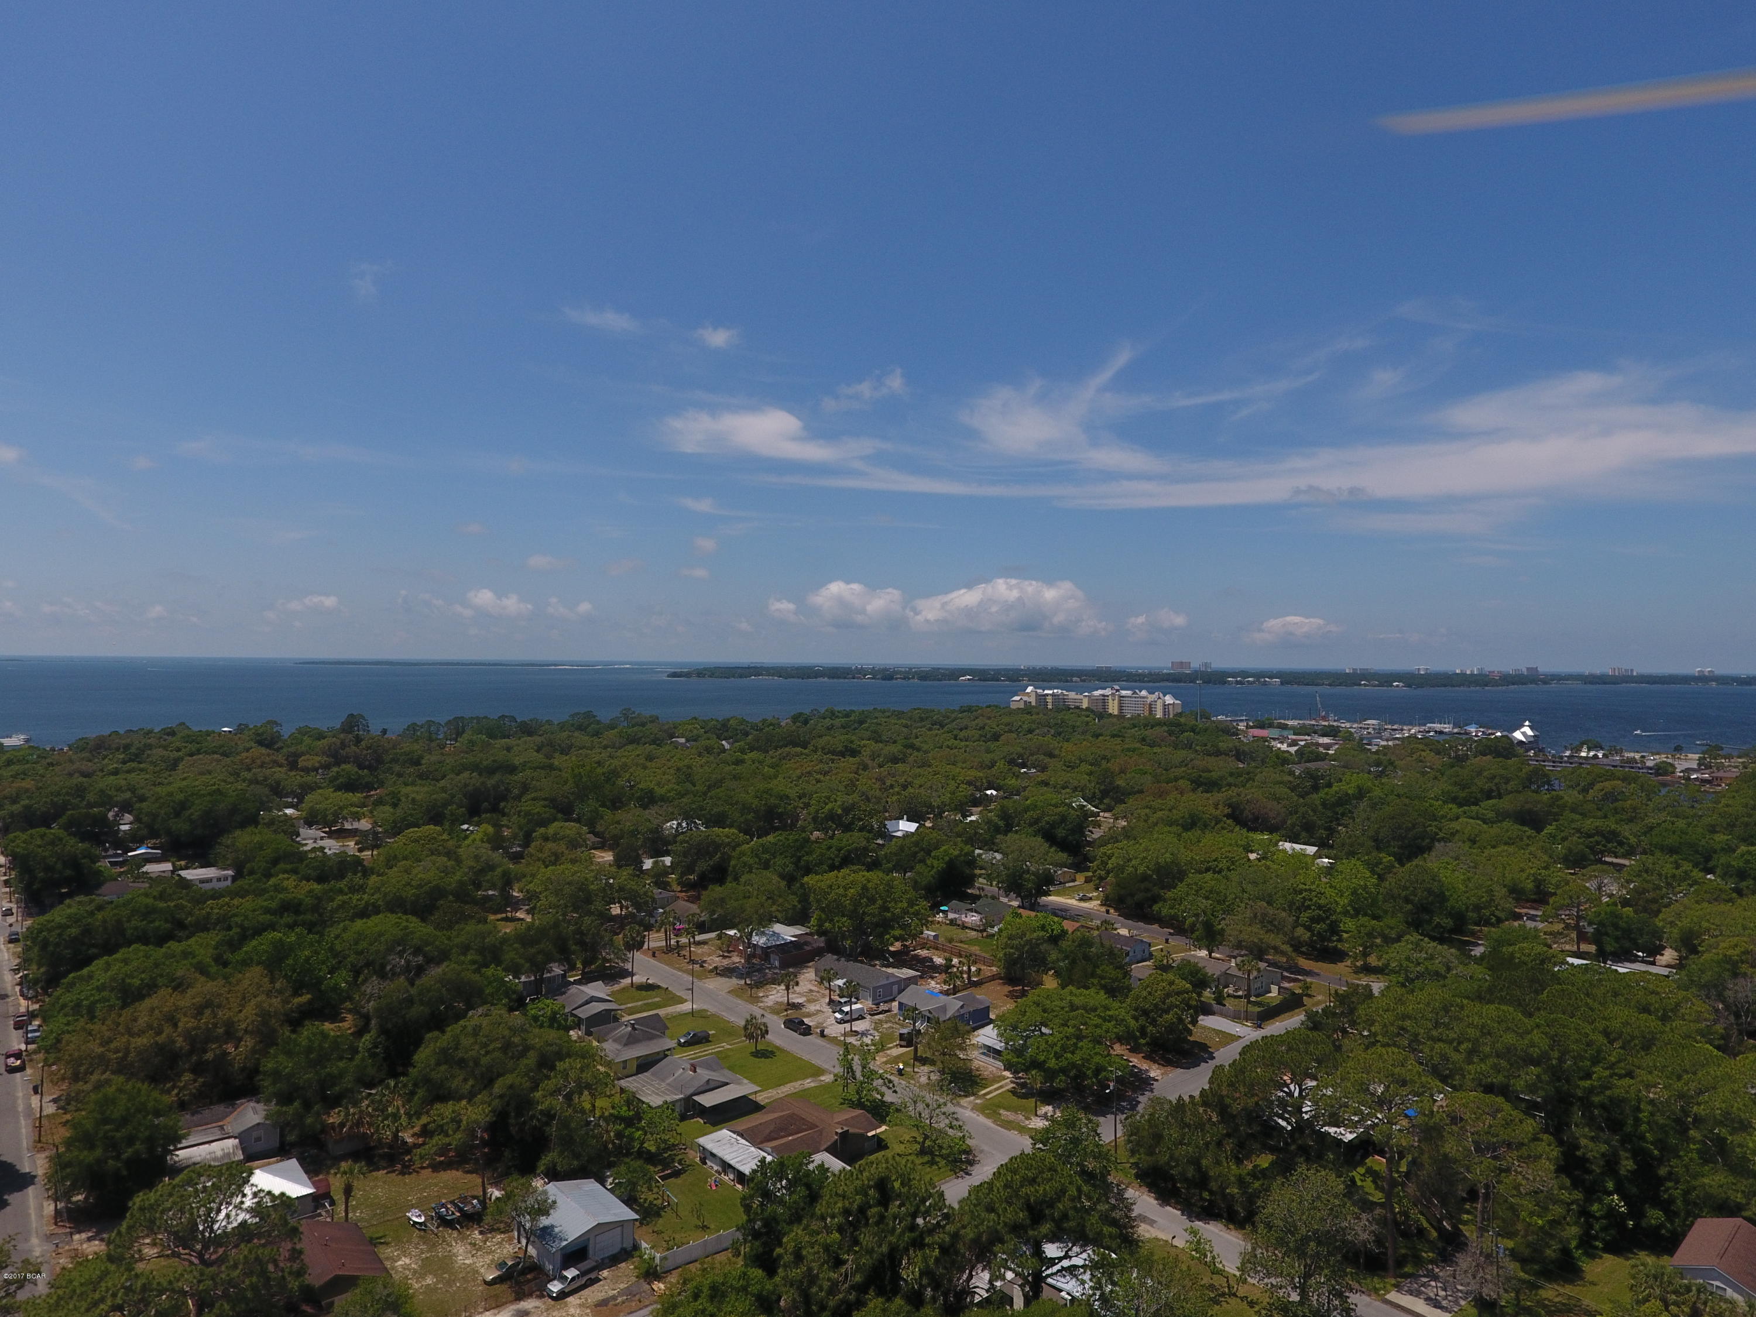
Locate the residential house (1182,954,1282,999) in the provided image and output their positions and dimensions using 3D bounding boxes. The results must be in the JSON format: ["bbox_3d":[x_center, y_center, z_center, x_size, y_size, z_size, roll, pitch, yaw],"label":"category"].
[{"bbox_3d":[72.220,64.560,209.730,12.500,4.800,17.400,1,0,-44],"label":"residential house"}]

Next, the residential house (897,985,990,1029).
[{"bbox_3d":[11.740,63.830,186.210,13.000,5.000,13.600,1,0,-44],"label":"residential house"}]

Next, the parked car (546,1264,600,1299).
[{"bbox_3d":[-31.980,64.960,106.570,1.830,1.680,5.250,1,0,41],"label":"parked car"}]

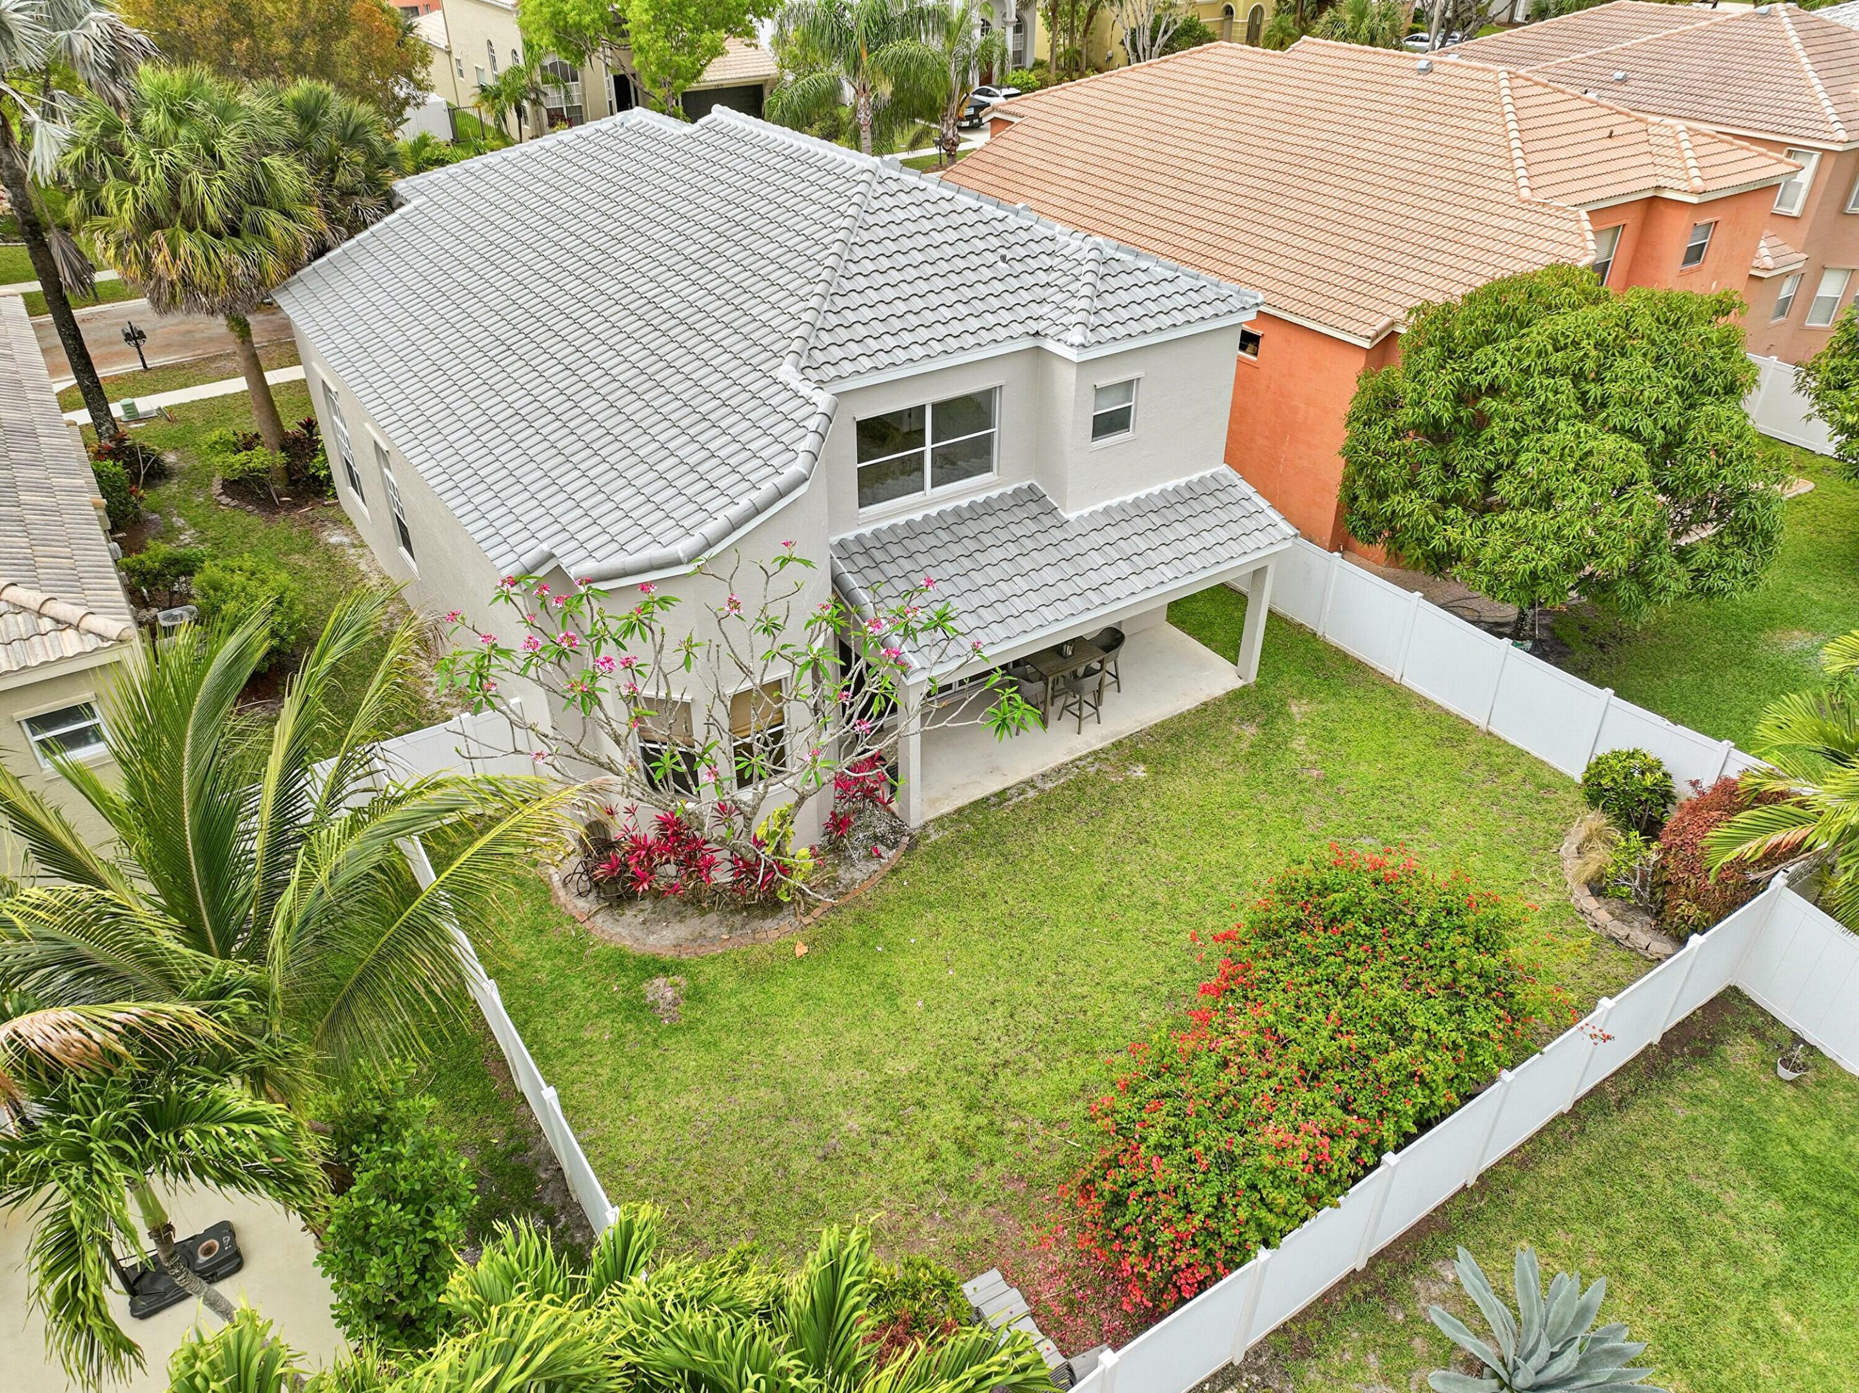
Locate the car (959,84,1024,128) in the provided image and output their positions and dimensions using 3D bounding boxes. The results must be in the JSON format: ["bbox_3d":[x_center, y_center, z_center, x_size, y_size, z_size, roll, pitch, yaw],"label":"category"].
[{"bbox_3d":[3.262,-32.920,71.540,1.950,1.650,4.800,-14,36,-21],"label":"car"}]

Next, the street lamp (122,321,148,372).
[{"bbox_3d":[-22.845,-10.143,37.228,0.650,1.480,0.450,-20,38,-27],"label":"street lamp"}]

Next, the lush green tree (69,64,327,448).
[{"bbox_3d":[-15.615,-8.967,28.669,4.800,8.900,4.800,-20,38,-27],"label":"lush green tree"}]

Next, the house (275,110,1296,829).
[{"bbox_3d":[-4.477,-6.533,25.284,12.764,8.509,20.168,-20,38,-27],"label":"house"}]

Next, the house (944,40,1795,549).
[{"bbox_3d":[9.534,-12.125,33.653,12.827,8.572,19.431,-20,38,-27],"label":"house"}]

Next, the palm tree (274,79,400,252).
[{"bbox_3d":[-14.987,-11.333,33.075,3.800,8.000,3.800,-20,38,-27],"label":"palm tree"}]

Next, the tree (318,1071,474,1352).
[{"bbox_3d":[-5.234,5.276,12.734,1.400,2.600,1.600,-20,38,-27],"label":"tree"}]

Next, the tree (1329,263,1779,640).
[{"bbox_3d":[11.168,-4.056,23.103,7.000,6.700,6.900,-20,38,-27],"label":"tree"}]

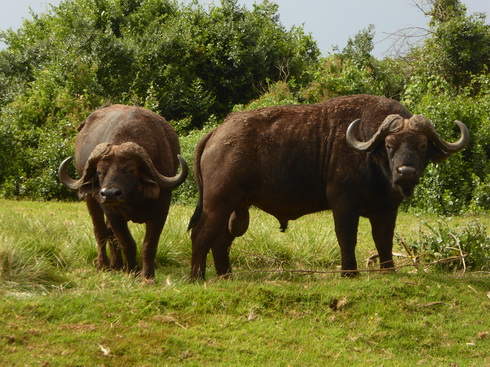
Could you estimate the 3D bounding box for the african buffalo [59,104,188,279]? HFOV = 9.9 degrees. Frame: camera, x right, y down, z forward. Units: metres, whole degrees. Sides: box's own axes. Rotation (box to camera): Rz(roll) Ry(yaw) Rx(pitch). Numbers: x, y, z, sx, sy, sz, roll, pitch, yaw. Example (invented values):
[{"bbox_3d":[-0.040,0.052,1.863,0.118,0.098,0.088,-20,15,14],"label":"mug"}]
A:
[{"bbox_3d":[-1.040,0.075,23.200,1.030,1.470,2.400,0,2,-9],"label":"african buffalo"}]

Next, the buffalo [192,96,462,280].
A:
[{"bbox_3d":[0.680,0.030,23.400,2.380,1.540,0.880,1,2,20],"label":"buffalo"}]

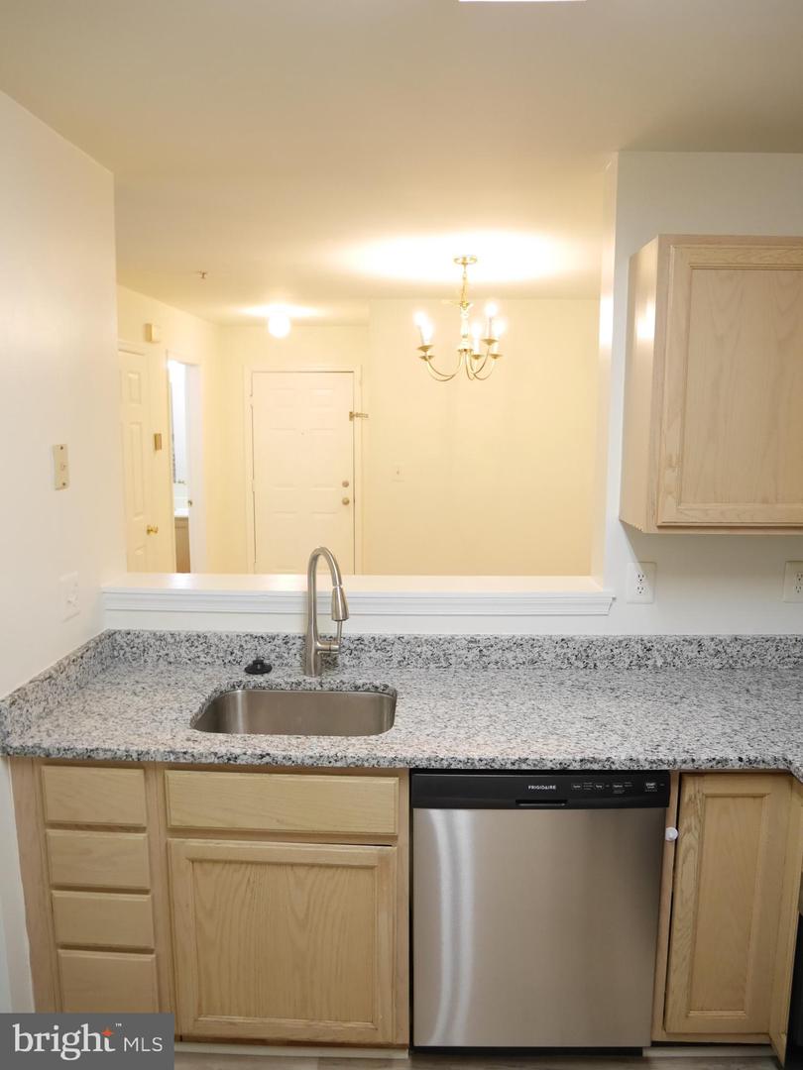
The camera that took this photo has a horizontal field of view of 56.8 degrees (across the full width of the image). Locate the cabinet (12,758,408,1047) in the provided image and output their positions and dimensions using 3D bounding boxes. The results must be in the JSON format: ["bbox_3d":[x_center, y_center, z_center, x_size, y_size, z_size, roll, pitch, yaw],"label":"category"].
[{"bbox_3d":[-0.455,0.877,2.133,0.975,0.775,0.600,0,9,2],"label":"cabinet"}]

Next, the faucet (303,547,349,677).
[{"bbox_3d":[-0.199,0.236,2.161,0.115,0.415,0.255,-5,10,-27],"label":"faucet"}]

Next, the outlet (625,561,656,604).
[{"bbox_3d":[0.739,0.148,2.287,0.080,0.125,0.009,0,9,2],"label":"outlet"}]

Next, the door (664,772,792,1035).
[{"bbox_3d":[0.779,0.891,1.778,0.253,0.680,0.020,0,9,2],"label":"door"}]

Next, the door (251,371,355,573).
[{"bbox_3d":[-0.823,-0.340,6.331,0.855,2.047,0.045,0,9,2],"label":"door"}]

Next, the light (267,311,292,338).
[{"bbox_3d":[-0.880,-1.514,5.337,0.180,0.180,0.180,0,9,2],"label":"light"}]

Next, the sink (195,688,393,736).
[{"bbox_3d":[-0.285,0.587,2.040,0.550,0.200,0.400,0,9,2],"label":"sink"}]

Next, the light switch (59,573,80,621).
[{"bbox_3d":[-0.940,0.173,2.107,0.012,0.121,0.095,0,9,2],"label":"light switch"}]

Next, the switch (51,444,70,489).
[{"bbox_3d":[-0.943,-0.189,2.054,0.010,0.119,0.075,0,9,2],"label":"switch"}]

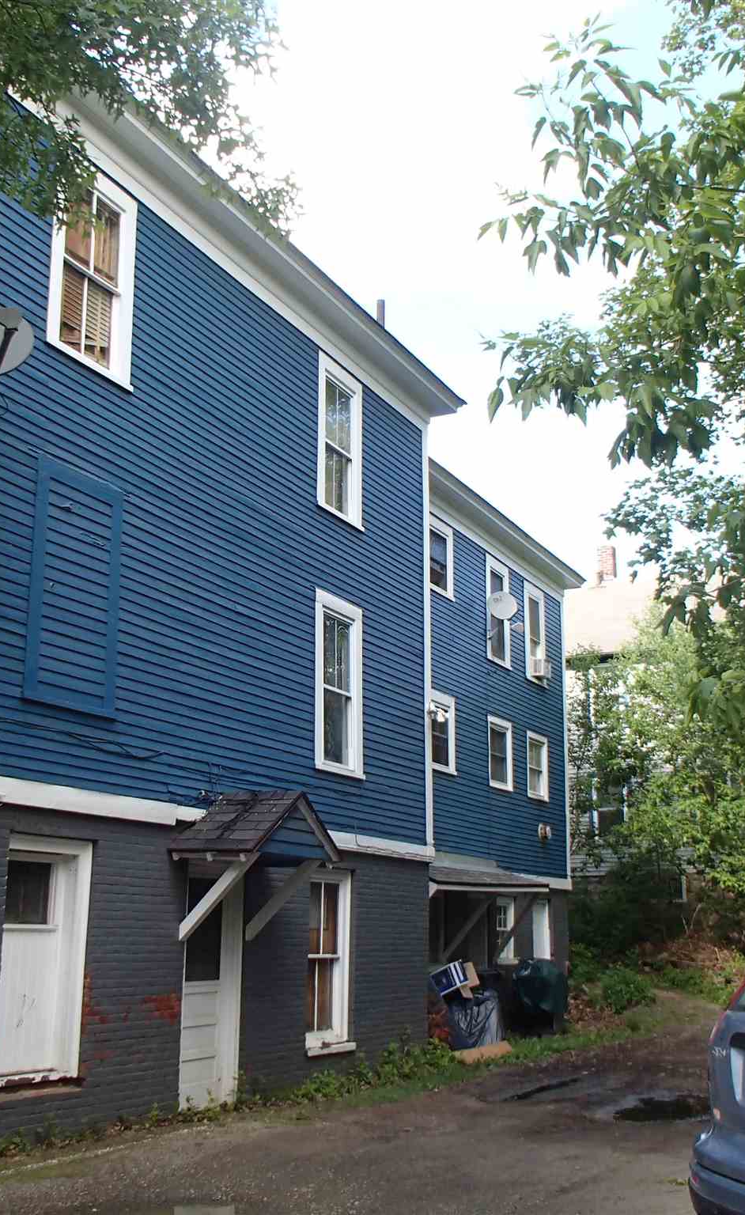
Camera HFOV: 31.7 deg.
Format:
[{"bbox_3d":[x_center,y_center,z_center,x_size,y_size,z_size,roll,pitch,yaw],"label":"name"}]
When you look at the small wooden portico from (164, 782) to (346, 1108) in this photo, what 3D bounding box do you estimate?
[{"bbox_3d":[-1.081,3.043,11.773,0.943,2.735,1.512,-7,-16,26],"label":"small wooden portico"}]

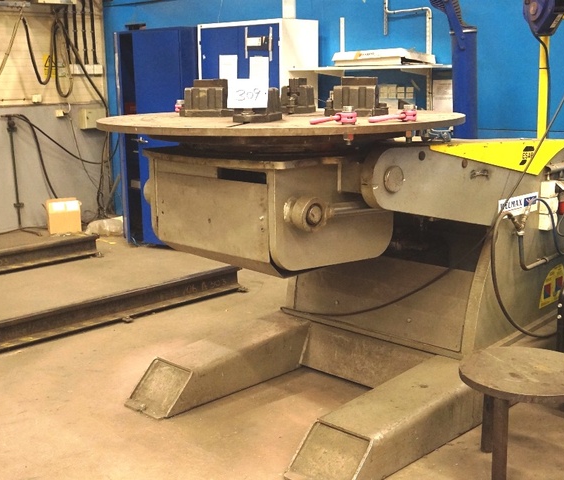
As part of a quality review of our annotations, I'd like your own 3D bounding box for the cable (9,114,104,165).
[{"bbox_3d":[-2.449,-1.083,8.579,0.140,0.630,1.180,9,15,41],"label":"cable"}]

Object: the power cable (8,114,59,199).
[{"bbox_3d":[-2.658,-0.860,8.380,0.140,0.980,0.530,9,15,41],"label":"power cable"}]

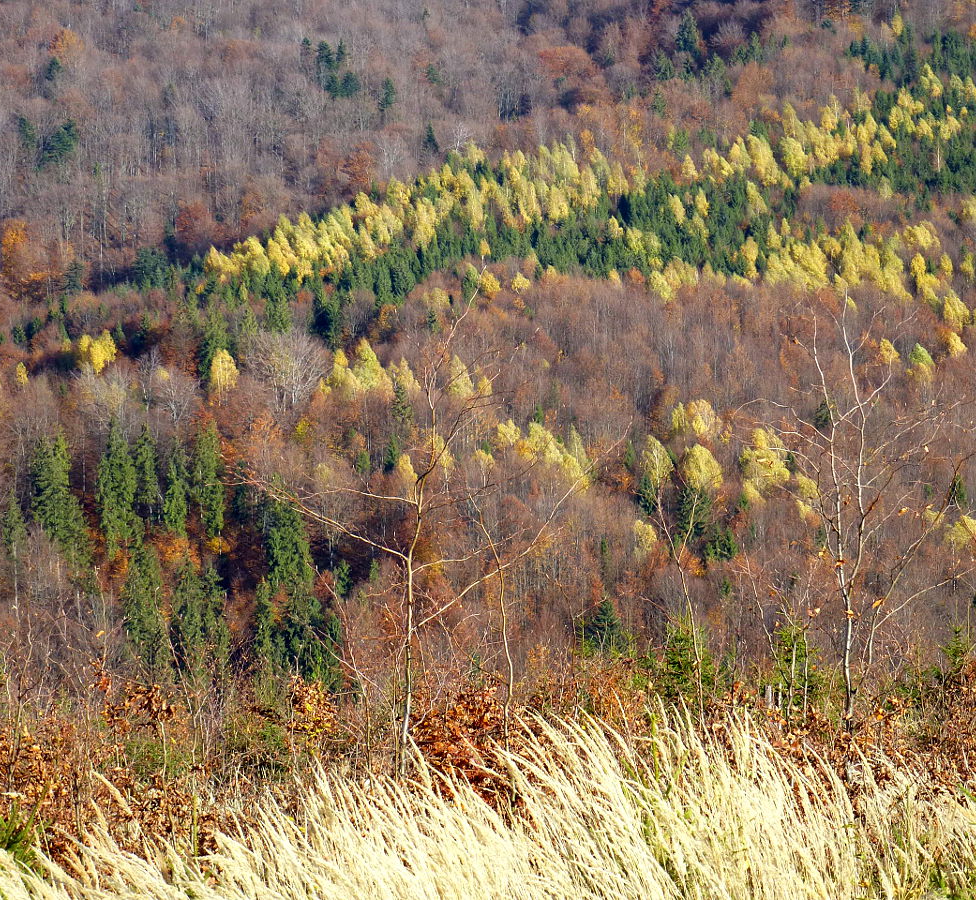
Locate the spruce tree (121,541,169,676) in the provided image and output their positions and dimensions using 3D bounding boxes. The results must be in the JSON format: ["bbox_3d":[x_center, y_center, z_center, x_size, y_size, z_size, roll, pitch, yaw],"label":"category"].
[{"bbox_3d":[-49.540,24.590,565.000,6.630,23.080,6.630,0,2,0],"label":"spruce tree"}]

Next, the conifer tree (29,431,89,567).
[{"bbox_3d":[-66.880,9.030,610.000,8.100,24.140,8.100,0,2,0],"label":"conifer tree"}]

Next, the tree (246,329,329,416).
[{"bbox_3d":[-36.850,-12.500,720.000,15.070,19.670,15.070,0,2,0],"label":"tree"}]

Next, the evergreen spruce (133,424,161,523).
[{"bbox_3d":[-56.670,7.050,650.000,4.980,22.570,4.980,0,2,0],"label":"evergreen spruce"}]

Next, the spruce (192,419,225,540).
[{"bbox_3d":[-45.830,7.030,640.000,5.550,23.690,5.550,0,2,0],"label":"spruce"}]

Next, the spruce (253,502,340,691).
[{"bbox_3d":[-27.720,22.120,570.000,10.910,30.120,10.910,0,2,0],"label":"spruce"}]

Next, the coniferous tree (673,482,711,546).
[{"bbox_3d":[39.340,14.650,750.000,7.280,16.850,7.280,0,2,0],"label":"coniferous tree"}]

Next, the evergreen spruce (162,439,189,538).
[{"bbox_3d":[-51.060,8.410,640.000,4.410,19.930,4.410,0,2,0],"label":"evergreen spruce"}]

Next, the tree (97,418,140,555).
[{"bbox_3d":[-58.480,7.440,620.000,6.960,24.850,6.960,0,2,0],"label":"tree"}]

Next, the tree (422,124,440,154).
[{"bbox_3d":[-18.030,-96.850,1250.000,5.740,15.320,5.740,0,2,0],"label":"tree"}]

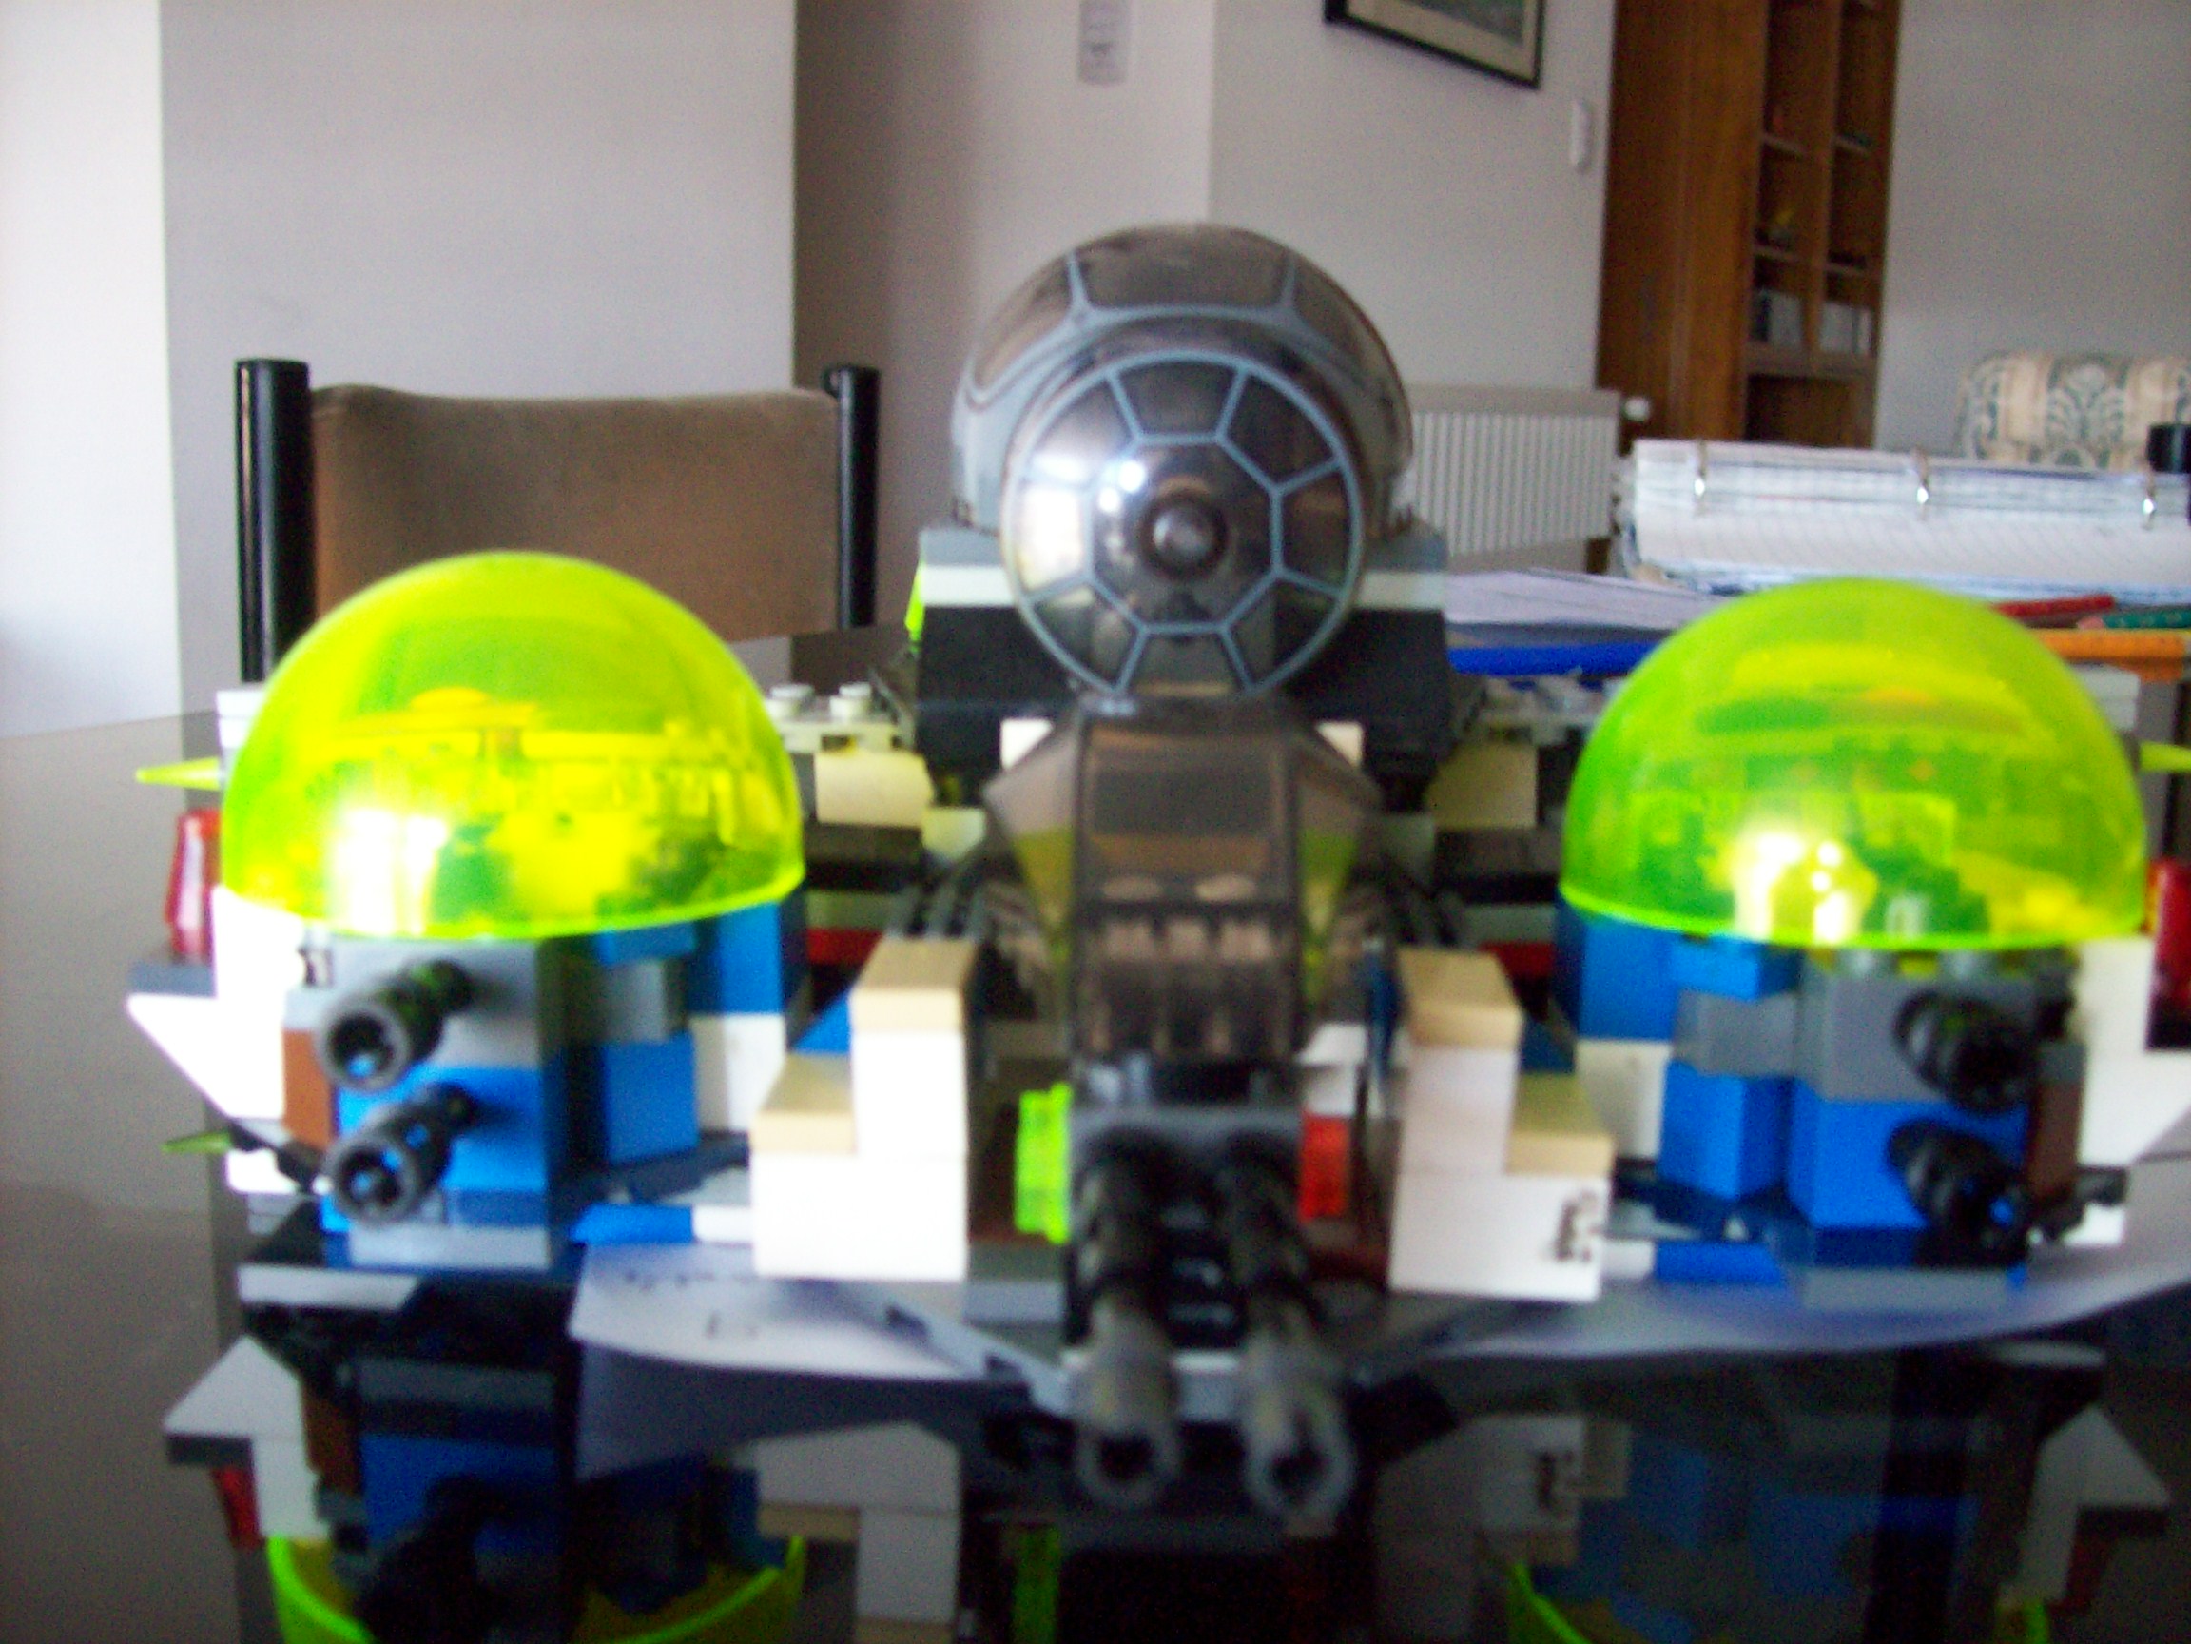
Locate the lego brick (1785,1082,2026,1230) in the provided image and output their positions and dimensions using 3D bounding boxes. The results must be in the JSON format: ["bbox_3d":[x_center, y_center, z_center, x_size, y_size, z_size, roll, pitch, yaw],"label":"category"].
[{"bbox_3d":[0.061,0.025,0.172,0.016,0.010,0.008,1,11,-3],"label":"lego brick"}]

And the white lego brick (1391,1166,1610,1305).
[{"bbox_3d":[0.031,0.029,0.178,0.016,0.010,0.016,3,11,2],"label":"white lego brick"}]

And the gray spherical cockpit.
[{"bbox_3d":[0.009,-0.038,0.233,0.048,0.046,0.058,1,10,1],"label":"gray spherical cockpit"}]

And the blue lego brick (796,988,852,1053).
[{"bbox_3d":[-0.016,0.015,0.193,0.016,0.010,0.013,0,11,3],"label":"blue lego brick"}]

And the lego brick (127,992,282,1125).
[{"bbox_3d":[-0.072,0.018,0.189,0.016,0.010,0.008,1,10,1],"label":"lego brick"}]

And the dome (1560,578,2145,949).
[{"bbox_3d":[0.065,-0.007,0.196,0.048,0.028,0.048,1,10,1],"label":"dome"}]

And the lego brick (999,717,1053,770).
[{"bbox_3d":[-0.004,-0.004,0.209,0.008,0.010,0.009,1,10,1],"label":"lego brick"}]

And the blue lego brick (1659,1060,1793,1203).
[{"bbox_3d":[0.052,0.024,0.188,0.008,0.010,0.008,-10,16,-44],"label":"blue lego brick"}]

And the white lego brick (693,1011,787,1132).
[{"bbox_3d":[-0.031,0.019,0.190,0.011,0.010,0.011,1,10,1],"label":"white lego brick"}]

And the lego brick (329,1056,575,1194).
[{"bbox_3d":[-0.050,0.023,0.177,0.016,0.010,0.008,0,11,2],"label":"lego brick"}]

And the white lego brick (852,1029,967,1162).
[{"bbox_3d":[-0.013,0.018,0.175,0.008,0.010,0.016,0,11,3],"label":"white lego brick"}]

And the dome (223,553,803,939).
[{"bbox_3d":[-0.049,-0.009,0.196,0.048,0.028,0.048,1,10,1],"label":"dome"}]

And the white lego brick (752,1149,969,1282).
[{"bbox_3d":[-0.017,0.028,0.177,0.016,0.010,0.016,0,11,3],"label":"white lego brick"}]

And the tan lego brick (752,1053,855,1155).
[{"bbox_3d":[-0.021,0.022,0.176,0.008,0.003,0.016,0,11,3],"label":"tan lego brick"}]

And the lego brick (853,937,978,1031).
[{"bbox_3d":[-0.014,0.012,0.175,0.008,0.003,0.016,1,10,1],"label":"lego brick"}]

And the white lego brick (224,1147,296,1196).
[{"bbox_3d":[-0.063,0.026,0.183,0.008,0.003,0.011,1,10,1],"label":"white lego brick"}]

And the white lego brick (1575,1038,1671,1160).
[{"bbox_3d":[0.043,0.021,0.192,0.008,0.010,0.016,3,11,2],"label":"white lego brick"}]

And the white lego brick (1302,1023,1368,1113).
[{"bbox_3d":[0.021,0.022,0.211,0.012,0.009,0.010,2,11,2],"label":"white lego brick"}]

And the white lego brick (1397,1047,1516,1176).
[{"bbox_3d":[0.027,0.020,0.177,0.008,0.010,0.016,3,11,2],"label":"white lego brick"}]

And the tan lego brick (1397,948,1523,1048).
[{"bbox_3d":[0.028,0.013,0.174,0.008,0.003,0.016,1,10,1],"label":"tan lego brick"}]

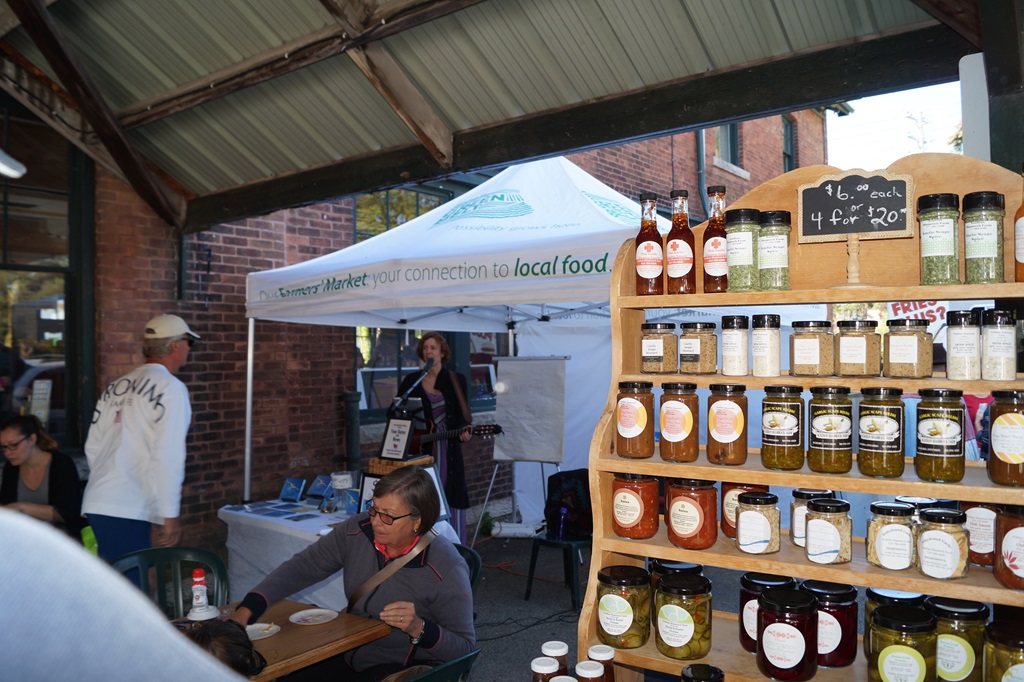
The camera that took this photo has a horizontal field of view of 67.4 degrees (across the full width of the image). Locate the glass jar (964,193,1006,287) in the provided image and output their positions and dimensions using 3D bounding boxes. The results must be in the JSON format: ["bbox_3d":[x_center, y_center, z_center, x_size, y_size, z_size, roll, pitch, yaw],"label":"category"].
[{"bbox_3d":[0.677,-0.147,1.101,0.051,0.134,0.051,-1,-1,43],"label":"glass jar"}]

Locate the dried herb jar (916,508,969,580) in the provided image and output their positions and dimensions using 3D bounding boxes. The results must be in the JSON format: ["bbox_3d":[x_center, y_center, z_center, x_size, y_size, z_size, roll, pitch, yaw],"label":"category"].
[{"bbox_3d":[0.603,0.282,1.073,0.066,0.085,0.060,-1,-1,35],"label":"dried herb jar"}]

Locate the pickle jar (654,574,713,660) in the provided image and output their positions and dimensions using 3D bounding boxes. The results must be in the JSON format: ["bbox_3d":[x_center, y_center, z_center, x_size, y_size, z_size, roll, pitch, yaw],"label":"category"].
[{"bbox_3d":[0.264,0.423,1.178,0.085,0.109,0.085,0,0,0],"label":"pickle jar"}]

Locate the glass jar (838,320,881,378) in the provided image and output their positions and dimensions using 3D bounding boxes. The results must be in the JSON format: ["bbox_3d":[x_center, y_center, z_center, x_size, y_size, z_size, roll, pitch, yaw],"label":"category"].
[{"bbox_3d":[0.535,0.013,1.187,0.066,0.087,0.060,-1,-1,34],"label":"glass jar"}]

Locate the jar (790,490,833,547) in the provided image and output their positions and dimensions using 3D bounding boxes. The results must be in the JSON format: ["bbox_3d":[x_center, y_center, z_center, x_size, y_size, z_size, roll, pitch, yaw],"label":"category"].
[{"bbox_3d":[0.480,0.284,1.222,0.066,0.085,0.060,-1,-1,31],"label":"jar"}]

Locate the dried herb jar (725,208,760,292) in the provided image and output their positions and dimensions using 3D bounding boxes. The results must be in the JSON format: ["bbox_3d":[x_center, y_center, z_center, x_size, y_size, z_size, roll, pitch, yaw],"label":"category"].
[{"bbox_3d":[0.370,-0.145,1.227,0.054,0.132,0.054,0,0,0],"label":"dried herb jar"}]

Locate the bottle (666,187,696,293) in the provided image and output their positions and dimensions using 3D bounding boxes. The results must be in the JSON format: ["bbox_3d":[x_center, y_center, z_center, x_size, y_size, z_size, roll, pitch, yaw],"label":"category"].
[{"bbox_3d":[0.285,-0.164,1.292,0.047,0.179,0.047,0,-1,21],"label":"bottle"}]

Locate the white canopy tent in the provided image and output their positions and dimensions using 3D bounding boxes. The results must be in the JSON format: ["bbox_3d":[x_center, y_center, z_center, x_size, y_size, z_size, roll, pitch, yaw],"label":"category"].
[{"bbox_3d":[0.305,0.162,5.610,3.050,3.070,3.050,-1,-1,37],"label":"white canopy tent"}]

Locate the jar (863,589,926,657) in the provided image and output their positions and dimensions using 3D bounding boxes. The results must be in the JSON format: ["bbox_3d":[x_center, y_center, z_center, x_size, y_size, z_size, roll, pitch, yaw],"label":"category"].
[{"bbox_3d":[0.563,0.414,1.128,0.085,0.109,0.085,0,0,30],"label":"jar"}]

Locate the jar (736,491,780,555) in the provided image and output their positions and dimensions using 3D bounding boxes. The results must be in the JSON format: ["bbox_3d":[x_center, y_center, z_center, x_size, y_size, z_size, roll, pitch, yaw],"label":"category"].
[{"bbox_3d":[0.373,0.276,1.163,0.067,0.083,0.062,0,0,0],"label":"jar"}]

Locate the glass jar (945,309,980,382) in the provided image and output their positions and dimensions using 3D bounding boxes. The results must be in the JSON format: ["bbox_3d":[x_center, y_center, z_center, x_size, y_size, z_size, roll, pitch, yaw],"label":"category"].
[{"bbox_3d":[0.649,0.007,1.102,0.042,0.100,0.042,-1,-1,33],"label":"glass jar"}]

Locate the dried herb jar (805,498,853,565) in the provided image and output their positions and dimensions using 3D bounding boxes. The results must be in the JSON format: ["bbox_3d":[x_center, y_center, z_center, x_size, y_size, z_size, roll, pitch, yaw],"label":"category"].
[{"bbox_3d":[0.457,0.275,1.106,0.067,0.083,0.062,0,0,38],"label":"dried herb jar"}]

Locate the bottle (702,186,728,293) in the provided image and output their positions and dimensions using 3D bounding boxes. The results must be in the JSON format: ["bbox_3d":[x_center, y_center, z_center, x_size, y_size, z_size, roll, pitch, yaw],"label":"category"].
[{"bbox_3d":[0.337,-0.165,1.264,0.047,0.179,0.047,0,-1,20],"label":"bottle"}]

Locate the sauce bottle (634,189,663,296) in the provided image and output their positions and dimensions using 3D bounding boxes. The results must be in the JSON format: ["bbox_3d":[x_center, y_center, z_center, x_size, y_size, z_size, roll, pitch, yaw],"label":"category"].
[{"bbox_3d":[0.236,-0.166,1.314,0.046,0.173,0.046,0,0,12],"label":"sauce bottle"}]

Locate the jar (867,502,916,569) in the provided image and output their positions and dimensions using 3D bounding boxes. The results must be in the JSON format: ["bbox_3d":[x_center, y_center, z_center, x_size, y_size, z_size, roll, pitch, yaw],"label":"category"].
[{"bbox_3d":[0.544,0.279,1.101,0.066,0.085,0.059,0,-1,22],"label":"jar"}]

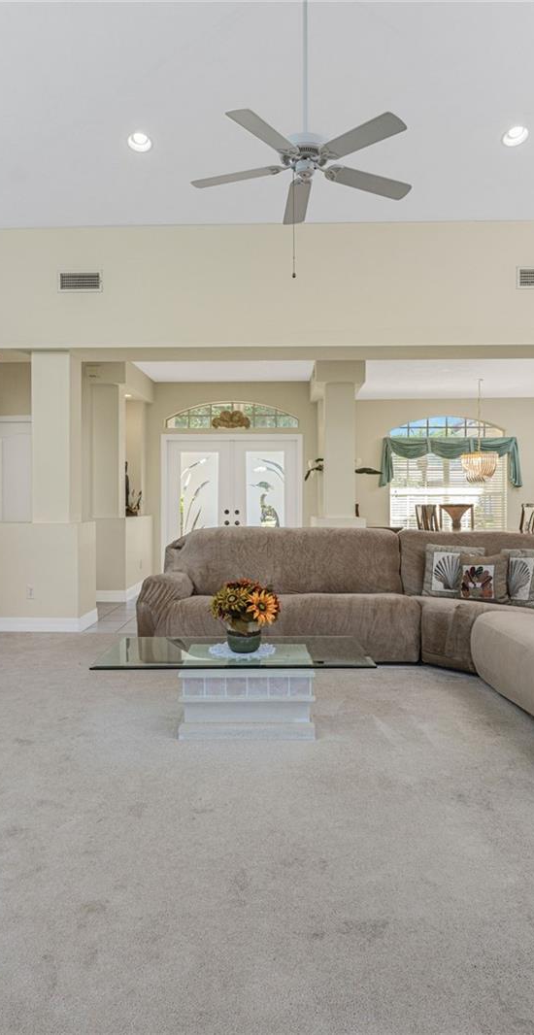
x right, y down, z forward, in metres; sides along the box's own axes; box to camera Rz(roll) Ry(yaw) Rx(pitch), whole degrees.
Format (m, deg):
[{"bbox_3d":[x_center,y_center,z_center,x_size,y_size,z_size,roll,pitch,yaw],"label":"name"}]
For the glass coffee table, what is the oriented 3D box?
[{"bbox_3d":[-0.160,0.900,3.220,1.360,0.395,0.620,0,1,1],"label":"glass coffee table"}]

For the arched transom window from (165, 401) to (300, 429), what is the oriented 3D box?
[{"bbox_3d":[-0.484,-1.434,8.440,1.870,0.390,0.100,0,1,1],"label":"arched transom window"}]

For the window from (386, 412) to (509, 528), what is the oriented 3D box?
[{"bbox_3d":[2.875,-0.585,9.650,1.880,2.090,0.130,0,0,1],"label":"window"}]

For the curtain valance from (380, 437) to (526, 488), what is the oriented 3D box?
[{"bbox_3d":[2.968,-0.894,9.750,2.300,0.810,0.170,0,1,1],"label":"curtain valance"}]

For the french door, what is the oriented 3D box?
[{"bbox_3d":[-0.487,-0.065,8.400,1.920,2.170,0.130,0,0,1],"label":"french door"}]

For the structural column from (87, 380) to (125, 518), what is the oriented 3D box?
[{"bbox_3d":[-1.995,-0.830,7.600,0.360,1.680,0.360,0,0,1],"label":"structural column"}]

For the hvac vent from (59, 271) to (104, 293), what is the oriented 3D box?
[{"bbox_3d":[-1.656,-2.094,5.365,0.400,0.190,0.030,0,1,1],"label":"hvac vent"}]

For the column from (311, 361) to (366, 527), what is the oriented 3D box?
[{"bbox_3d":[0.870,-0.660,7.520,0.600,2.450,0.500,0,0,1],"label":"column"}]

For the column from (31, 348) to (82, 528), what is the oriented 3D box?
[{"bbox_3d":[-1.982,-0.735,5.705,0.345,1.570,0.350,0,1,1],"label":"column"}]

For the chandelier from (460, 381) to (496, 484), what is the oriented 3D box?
[{"bbox_3d":[2.900,-1.183,8.300,0.520,1.435,0.520,0,1,1],"label":"chandelier"}]

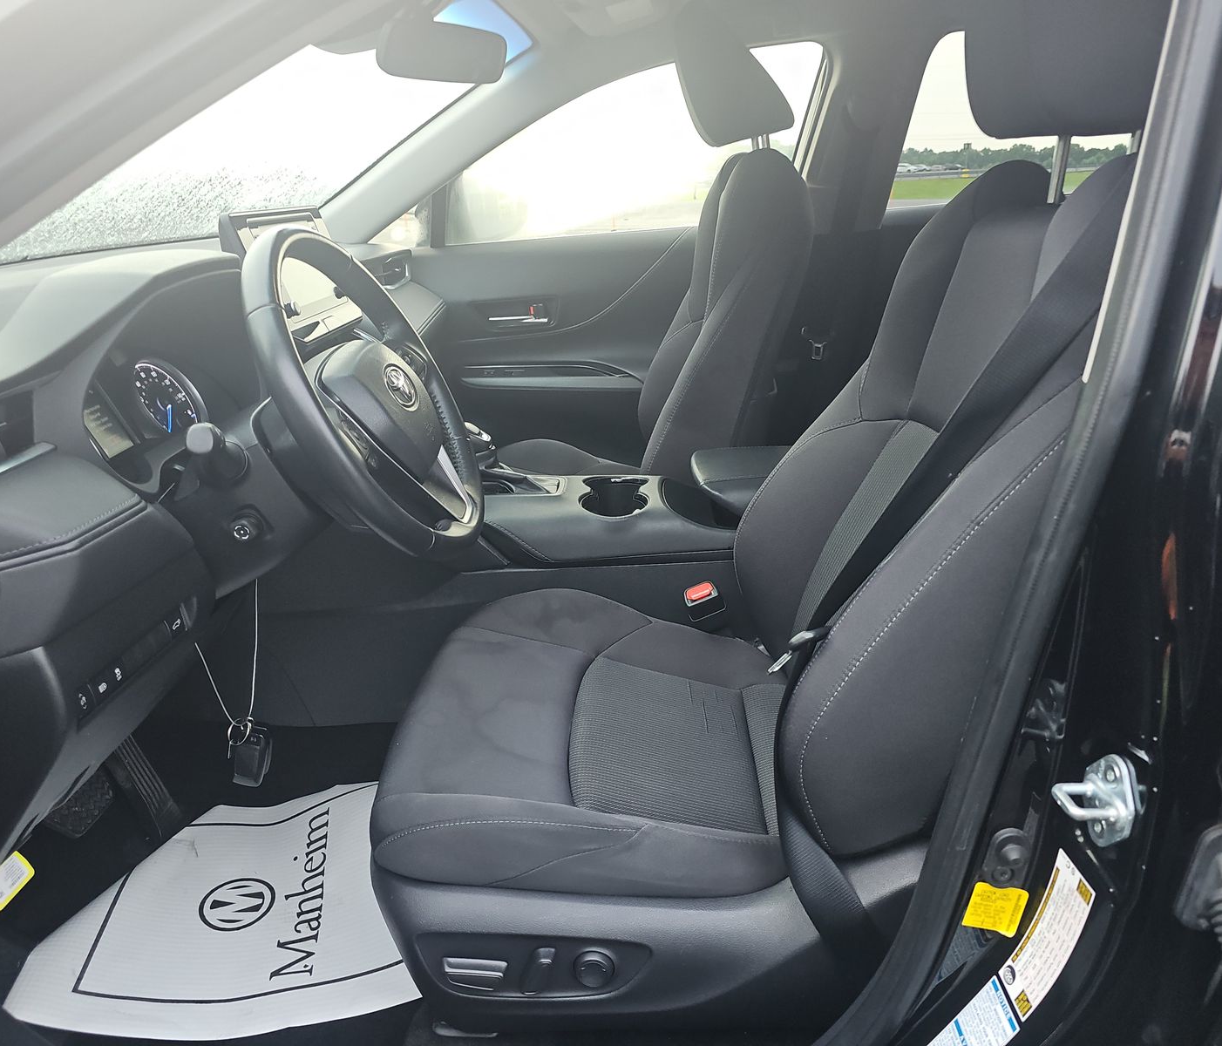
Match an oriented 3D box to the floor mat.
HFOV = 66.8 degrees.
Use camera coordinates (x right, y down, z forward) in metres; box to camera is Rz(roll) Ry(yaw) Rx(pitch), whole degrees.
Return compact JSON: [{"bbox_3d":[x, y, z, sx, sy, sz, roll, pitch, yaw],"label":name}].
[{"bbox_3d":[-0.418,0.456,1.178,0.540,0.050,0.420,-3,21,-8],"label":"floor mat"}]

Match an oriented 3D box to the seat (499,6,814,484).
[{"bbox_3d":[0.032,-0.307,1.651,0.660,1.100,0.530,1,21,4],"label":"seat"}]

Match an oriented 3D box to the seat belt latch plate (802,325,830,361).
[{"bbox_3d":[0.427,-0.370,1.933,0.060,0.078,0.020,3,22,9],"label":"seat belt latch plate"}]

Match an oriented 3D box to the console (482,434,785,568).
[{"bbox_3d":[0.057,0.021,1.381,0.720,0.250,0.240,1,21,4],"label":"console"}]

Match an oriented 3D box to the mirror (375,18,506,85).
[{"bbox_3d":[-0.210,-0.590,1.170,0.040,0.066,0.240,14,25,22],"label":"mirror"}]

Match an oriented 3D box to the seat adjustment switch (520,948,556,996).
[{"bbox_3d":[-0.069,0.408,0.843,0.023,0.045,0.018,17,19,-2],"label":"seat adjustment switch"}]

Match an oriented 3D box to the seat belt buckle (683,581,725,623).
[{"bbox_3d":[0.133,0.108,1.280,0.050,0.075,0.030,-17,32,15],"label":"seat belt buckle"}]

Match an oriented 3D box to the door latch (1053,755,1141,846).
[{"bbox_3d":[0.303,0.174,0.586,0.040,0.063,0.043,-1,18,-4],"label":"door latch"}]

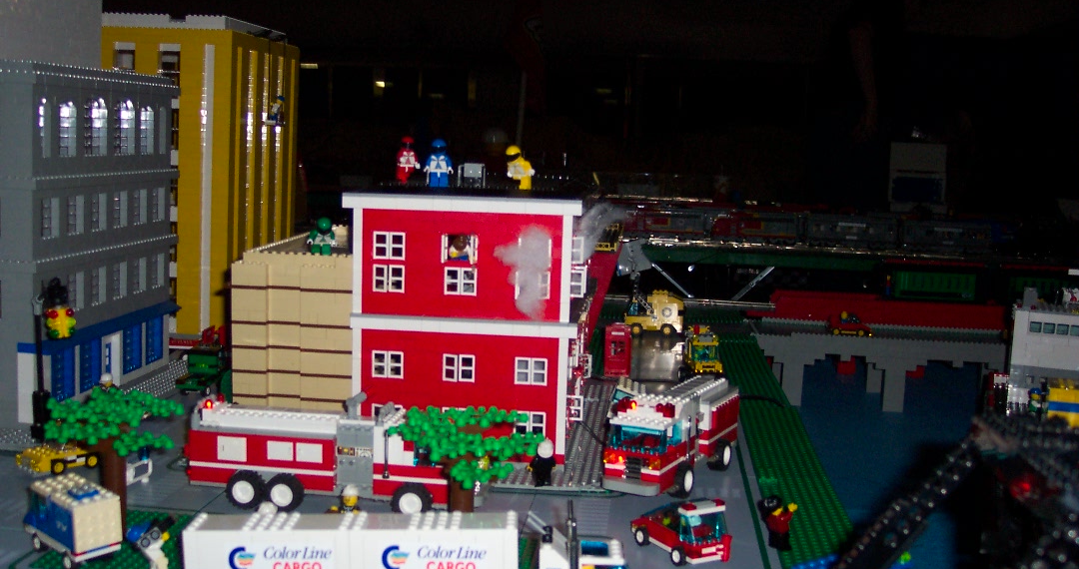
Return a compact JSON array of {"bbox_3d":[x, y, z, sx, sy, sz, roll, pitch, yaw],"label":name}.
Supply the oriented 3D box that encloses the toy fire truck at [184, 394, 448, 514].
[{"bbox_3d":[-0.161,0.132,0.914,0.238,0.095,0.050,3,7,8],"label":"toy fire truck"}]

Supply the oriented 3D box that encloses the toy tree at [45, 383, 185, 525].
[{"bbox_3d":[-0.310,0.132,0.833,0.107,0.107,0.098,2,7,6],"label":"toy tree"}]

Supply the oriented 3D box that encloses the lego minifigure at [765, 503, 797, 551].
[{"bbox_3d":[0.178,0.178,0.844,0.022,0.042,0.023,0,9,44],"label":"lego minifigure"}]

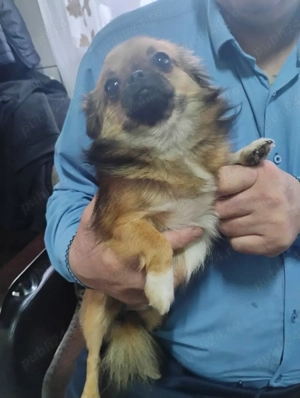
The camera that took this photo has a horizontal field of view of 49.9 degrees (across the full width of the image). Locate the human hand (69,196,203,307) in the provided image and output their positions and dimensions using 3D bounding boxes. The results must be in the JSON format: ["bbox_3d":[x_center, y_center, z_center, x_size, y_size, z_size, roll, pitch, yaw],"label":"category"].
[{"bbox_3d":[-0.019,0.066,0.395,0.155,0.115,0.090,-8,9,-9],"label":"human hand"}]

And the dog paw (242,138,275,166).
[{"bbox_3d":[0.127,-0.054,0.378,0.039,0.023,0.026,-35,-28,8],"label":"dog paw"}]

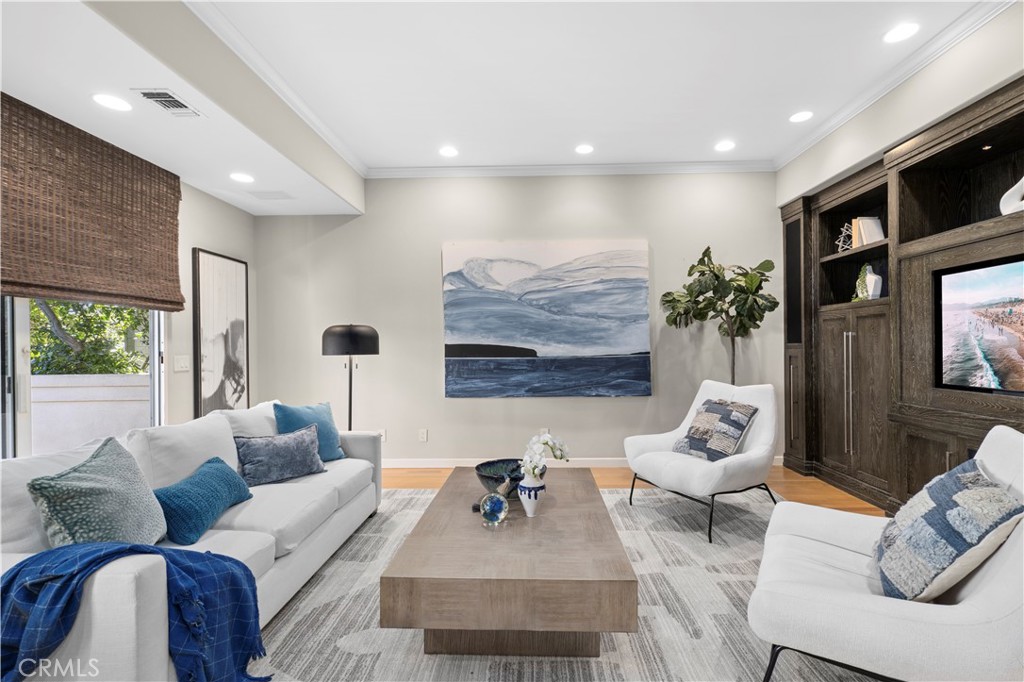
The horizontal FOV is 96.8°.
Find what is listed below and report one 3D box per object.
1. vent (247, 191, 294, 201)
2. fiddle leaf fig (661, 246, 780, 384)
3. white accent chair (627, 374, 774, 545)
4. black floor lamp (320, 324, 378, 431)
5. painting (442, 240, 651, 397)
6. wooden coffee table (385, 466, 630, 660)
[{"bbox_3d":[-2.014,-1.212,3.824,0.300,0.020,0.205,0,0,2],"label":"vent"},{"bbox_3d":[1.718,0.207,3.751,0.967,1.960,0.850,0,0,2],"label":"fiddle leaf fig"},{"bbox_3d":[1.351,0.742,3.158,0.821,0.892,0.791,0,0,-26],"label":"white accent chair"},{"bbox_3d":[-1.381,0.538,3.915,0.494,1.351,0.494,0,0,2],"label":"black floor lamp"},{"bbox_3d":[0.326,-0.208,4.300,1.932,1.475,0.040,0,0,2],"label":"painting"},{"bbox_3d":[0.026,1.020,2.324,0.908,0.353,1.428,0,0,3],"label":"wooden coffee table"}]

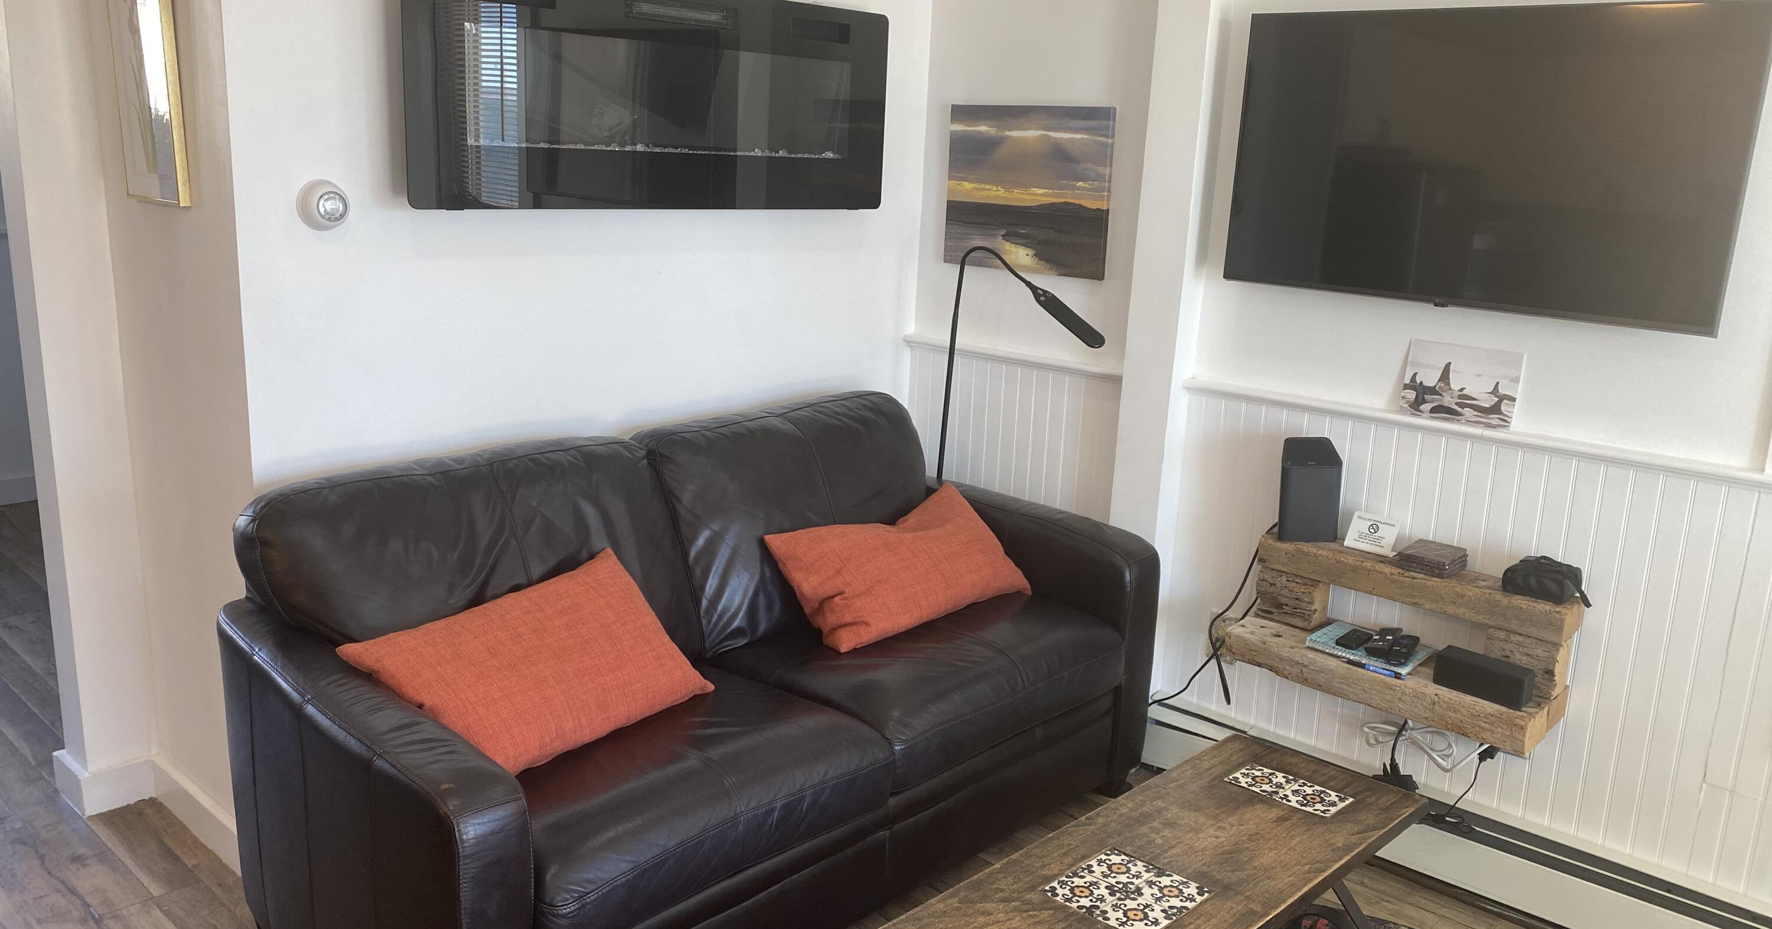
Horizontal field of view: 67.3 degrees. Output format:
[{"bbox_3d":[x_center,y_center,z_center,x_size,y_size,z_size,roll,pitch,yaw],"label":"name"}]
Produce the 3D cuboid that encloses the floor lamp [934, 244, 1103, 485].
[{"bbox_3d":[0.268,0.096,3.476,0.620,1.313,0.220,14,17,42],"label":"floor lamp"}]

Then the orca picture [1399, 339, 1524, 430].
[{"bbox_3d":[1.166,-0.160,2.700,0.225,0.160,0.015,14,8,42],"label":"orca picture"}]

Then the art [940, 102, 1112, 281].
[{"bbox_3d":[0.346,-0.692,3.356,0.478,0.407,0.030,14,17,39],"label":"art"}]

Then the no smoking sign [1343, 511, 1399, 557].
[{"bbox_3d":[1.043,0.152,2.870,0.103,0.077,0.040,14,17,42],"label":"no smoking sign"}]

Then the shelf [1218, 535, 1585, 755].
[{"bbox_3d":[1.055,0.345,2.776,0.651,0.267,0.212,14,17,42],"label":"shelf"}]

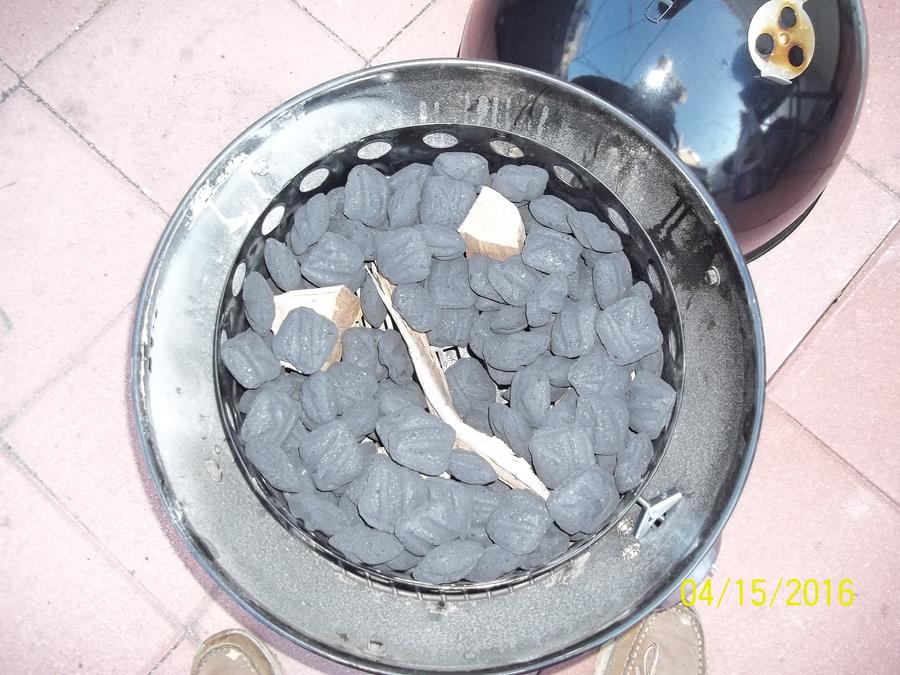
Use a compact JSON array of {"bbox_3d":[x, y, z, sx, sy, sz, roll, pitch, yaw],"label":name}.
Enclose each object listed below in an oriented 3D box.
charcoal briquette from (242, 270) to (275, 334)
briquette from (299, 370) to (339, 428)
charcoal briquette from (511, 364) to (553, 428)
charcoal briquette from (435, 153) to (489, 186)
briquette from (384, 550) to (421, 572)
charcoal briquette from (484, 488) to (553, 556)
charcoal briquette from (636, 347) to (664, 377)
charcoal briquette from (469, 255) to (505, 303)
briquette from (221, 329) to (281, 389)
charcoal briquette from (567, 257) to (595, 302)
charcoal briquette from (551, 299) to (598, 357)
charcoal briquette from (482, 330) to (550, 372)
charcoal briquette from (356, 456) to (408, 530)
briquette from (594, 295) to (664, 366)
[{"bbox_3d":[-0.163,-0.030,0.706,0.026,0.049,0.049,-9,94,-6],"label":"charcoal briquette"},{"bbox_3d":[-0.108,0.052,0.692,0.026,0.049,0.049,-12,88,20],"label":"briquette"},{"bbox_3d":[0.066,0.048,0.686,0.026,0.049,0.049,3,85,38],"label":"charcoal briquette"},{"bbox_3d":[0.010,-0.143,0.732,0.050,0.030,0.050,4,57,3],"label":"charcoal briquette"},{"bbox_3d":[-0.039,0.175,0.690,0.053,0.053,0.029,-4,122,6],"label":"briquette"},{"bbox_3d":[0.054,0.144,0.646,0.049,0.026,0.049,12,66,15],"label":"charcoal briquette"},{"bbox_3d":[0.161,0.014,0.710,0.050,0.030,0.050,-1,89,38],"label":"charcoal briquette"},{"bbox_3d":[0.035,-0.052,0.728,0.050,0.030,0.050,-30,82,9],"label":"charcoal briquette"},{"bbox_3d":[-0.160,0.017,0.668,0.046,0.030,0.047,-35,103,-47],"label":"briquette"},{"bbox_3d":[0.113,-0.050,0.735,0.050,0.030,0.050,-11,82,-5],"label":"charcoal briquette"},{"bbox_3d":[0.105,-0.009,0.705,0.050,0.030,0.050,-5,86,-17],"label":"charcoal briquette"},{"bbox_3d":[0.057,0.009,0.714,0.052,0.030,0.052,-11,32,-23],"label":"charcoal briquette"},{"bbox_3d":[-0.054,0.124,0.655,0.050,0.030,0.050,-6,91,23],"label":"charcoal briquette"},{"bbox_3d":[0.146,-0.006,0.678,0.049,0.030,0.052,-36,71,19],"label":"briquette"}]

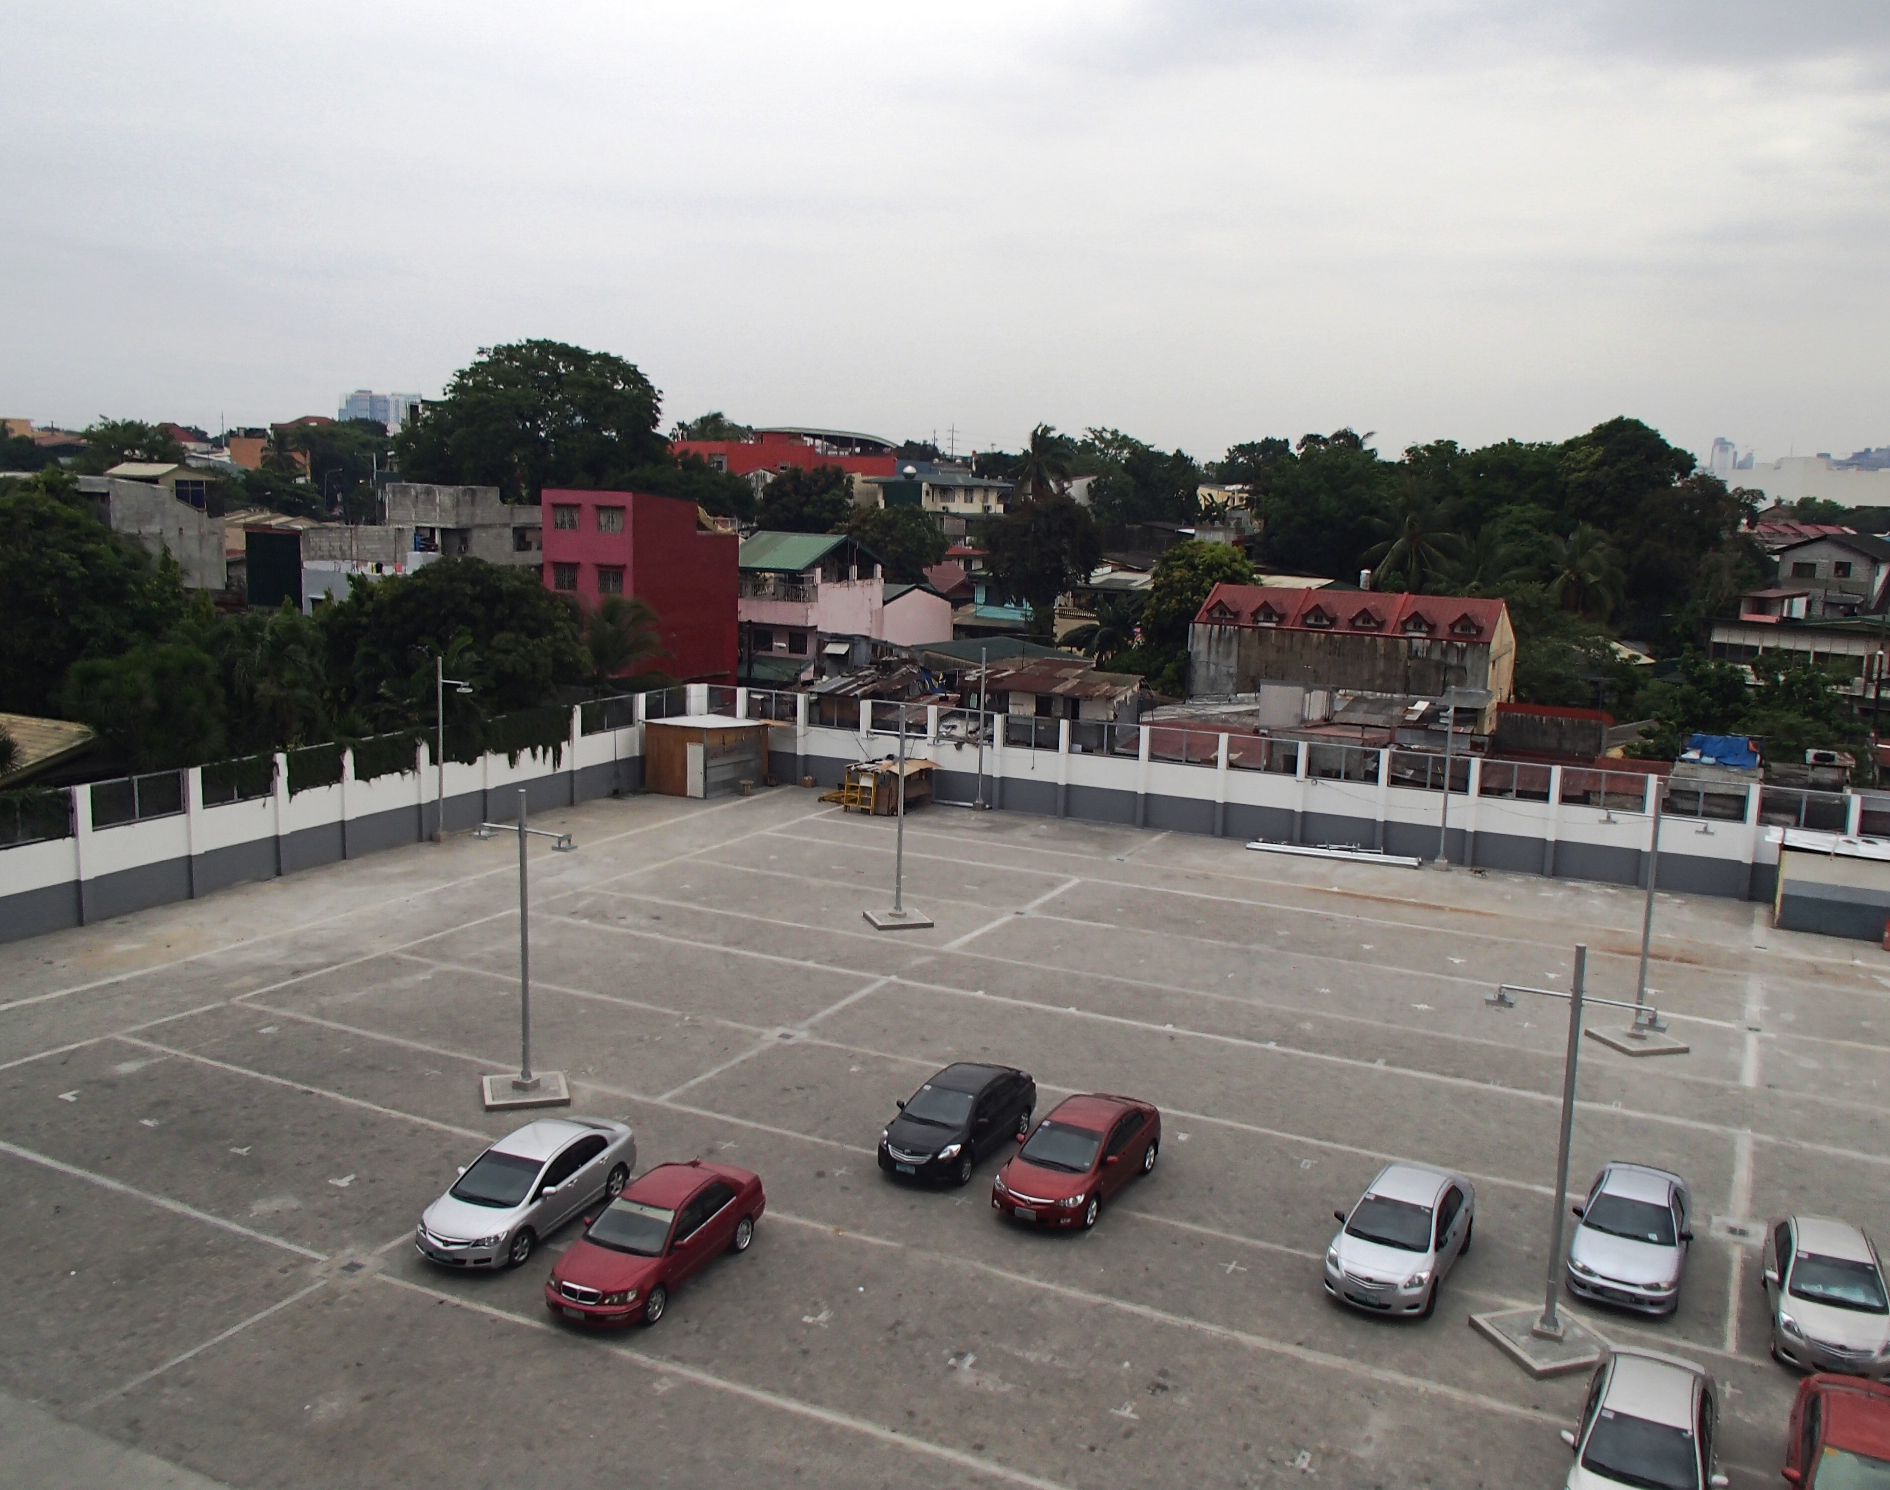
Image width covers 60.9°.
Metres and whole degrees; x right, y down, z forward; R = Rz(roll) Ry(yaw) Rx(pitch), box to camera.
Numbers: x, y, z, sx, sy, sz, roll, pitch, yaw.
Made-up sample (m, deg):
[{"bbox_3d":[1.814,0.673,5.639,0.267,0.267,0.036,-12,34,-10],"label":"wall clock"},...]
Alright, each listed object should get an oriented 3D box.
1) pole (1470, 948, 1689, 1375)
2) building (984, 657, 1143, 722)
[{"bbox_3d":[9.163,6.056,23.855,2.500,6.240,2.250,6,10,27],"label":"pole"},{"bbox_3d":[5.847,-1.658,77.018,7.530,5.000,5.000,6,10,27],"label":"building"}]

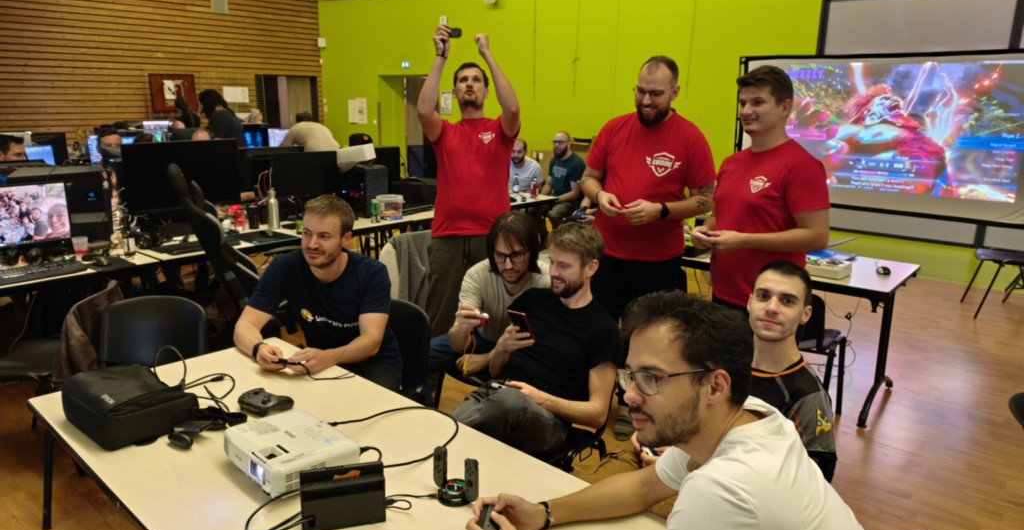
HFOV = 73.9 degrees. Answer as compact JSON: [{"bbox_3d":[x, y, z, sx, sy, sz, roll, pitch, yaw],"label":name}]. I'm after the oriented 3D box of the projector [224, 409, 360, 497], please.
[{"bbox_3d":[-0.585,0.477,1.782,0.300,0.080,0.240,14,19,43],"label":"projector"}]

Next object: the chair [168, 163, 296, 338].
[{"bbox_3d":[-1.500,0.034,4.016,0.780,1.270,0.660,-6,16,-26],"label":"chair"}]

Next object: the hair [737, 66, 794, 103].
[{"bbox_3d":[0.926,-0.650,2.476,0.210,0.160,0.175,-5,15,-22],"label":"hair"}]

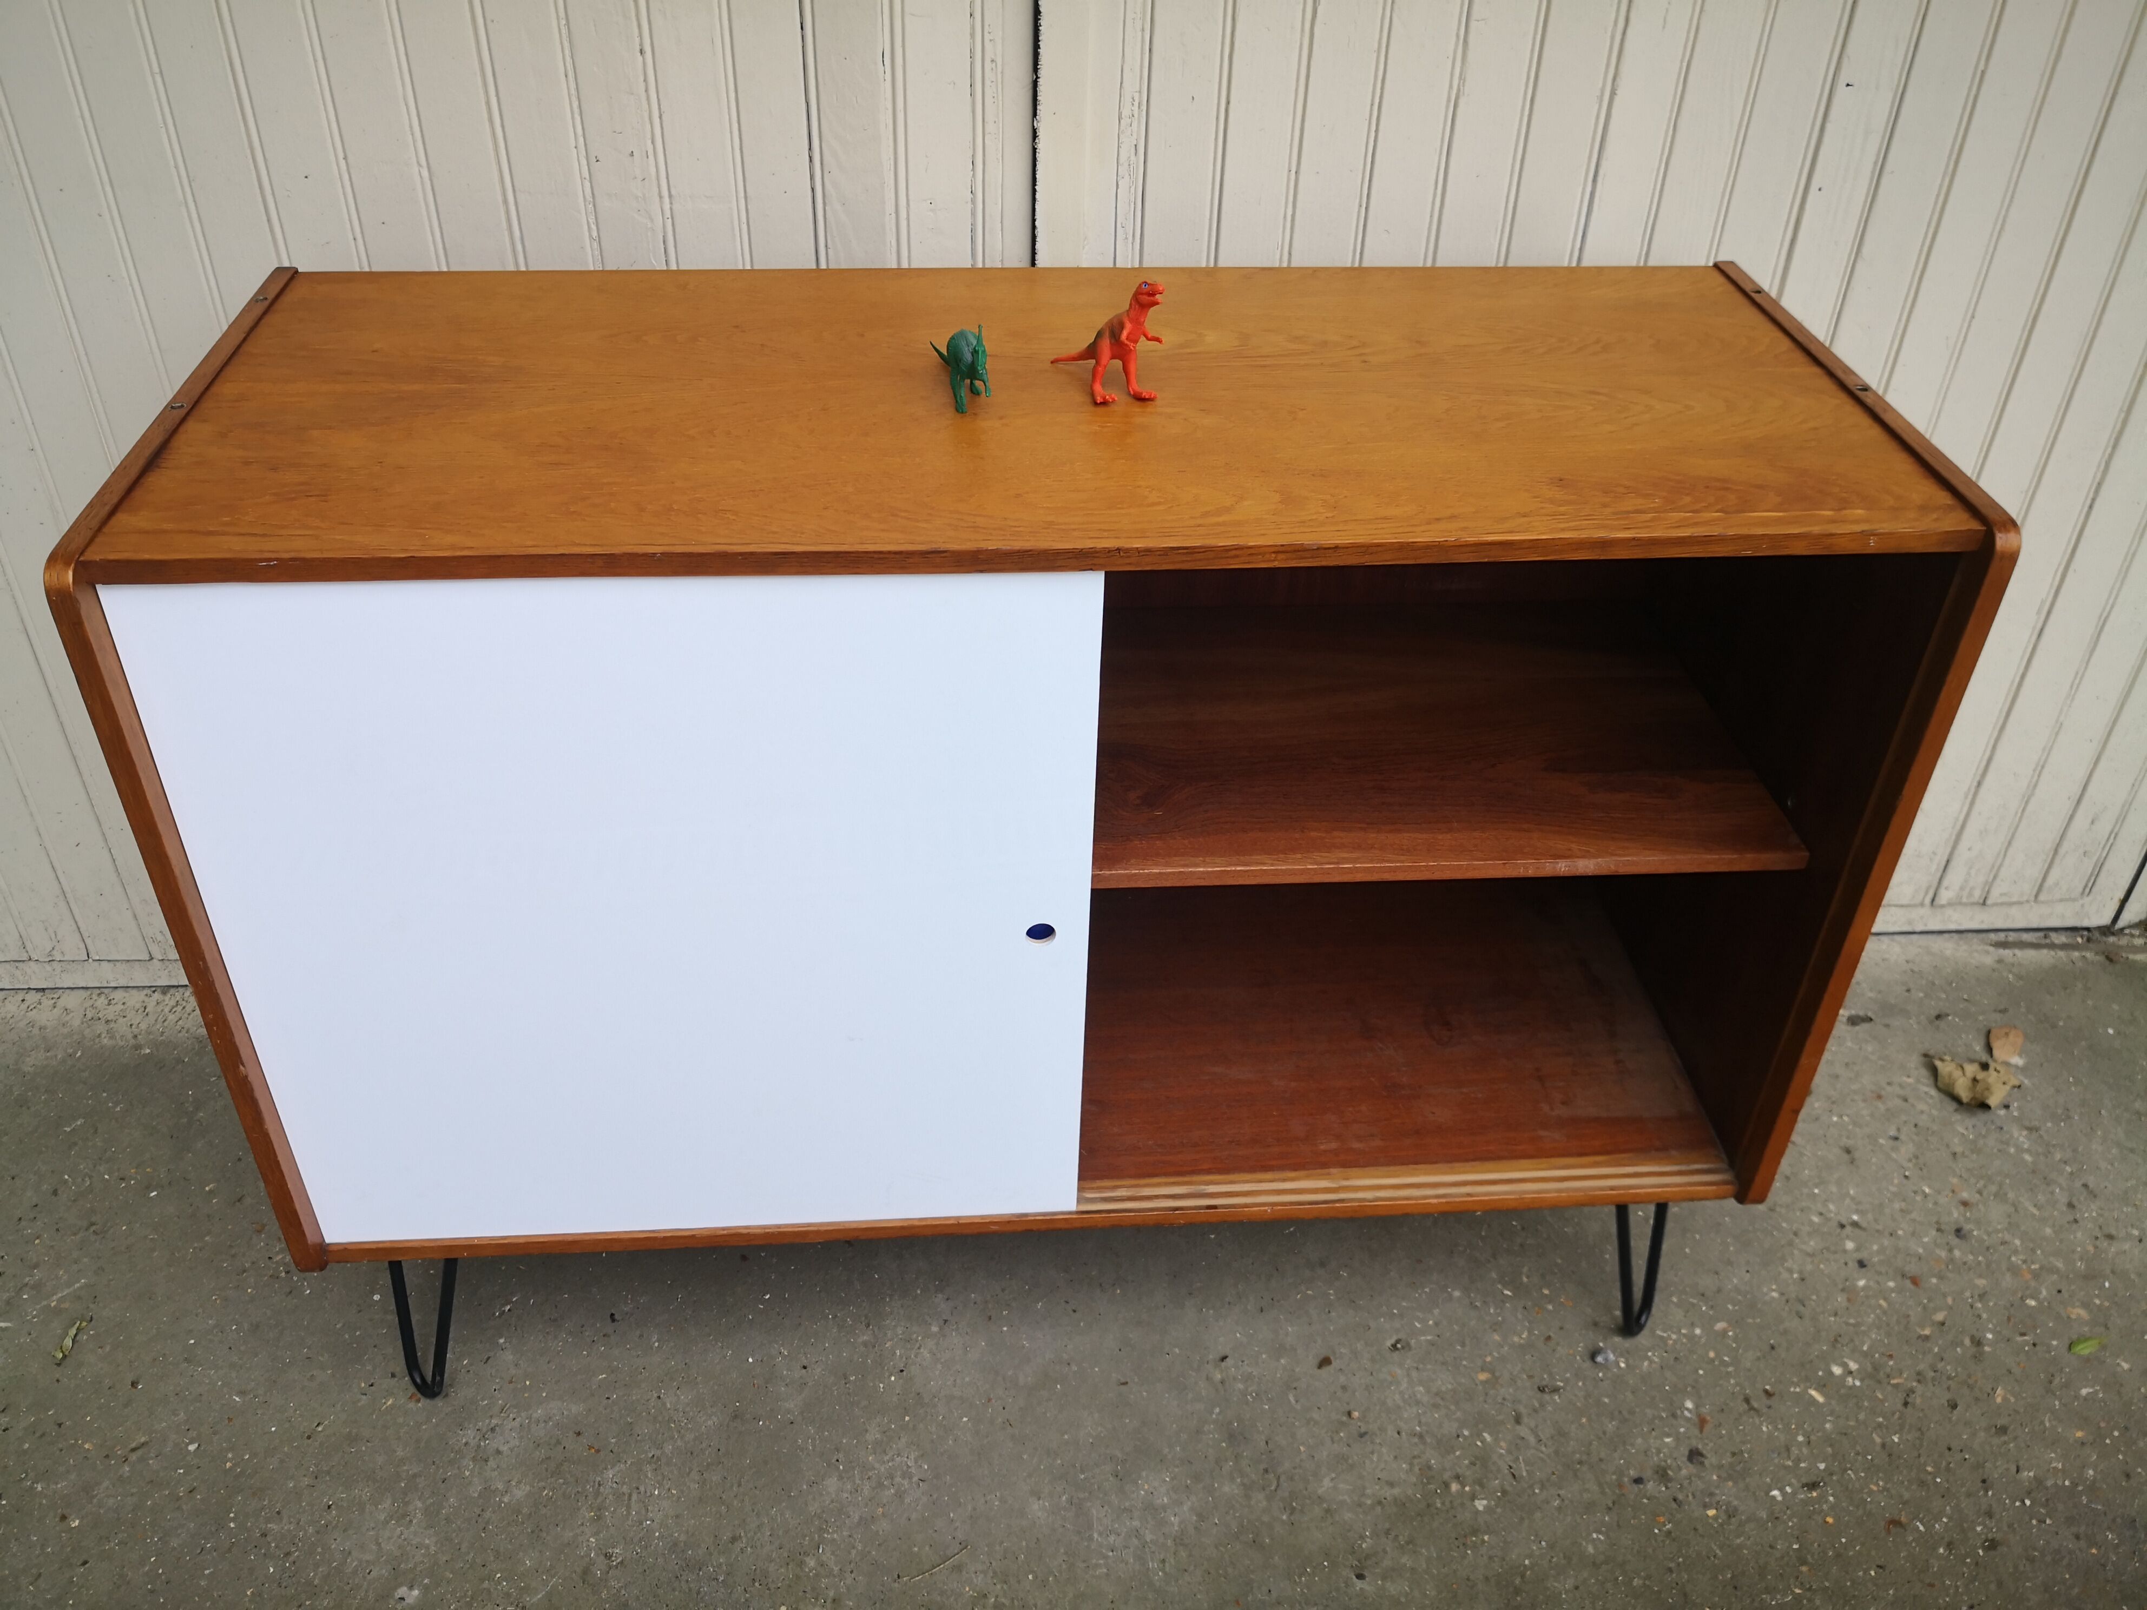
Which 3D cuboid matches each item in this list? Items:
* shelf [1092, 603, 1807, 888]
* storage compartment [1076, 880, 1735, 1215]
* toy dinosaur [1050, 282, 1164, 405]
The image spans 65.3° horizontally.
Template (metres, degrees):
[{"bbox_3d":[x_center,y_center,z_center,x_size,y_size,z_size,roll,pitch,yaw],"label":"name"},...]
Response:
[{"bbox_3d":[0.251,-0.149,1.207,0.511,0.253,0.369,-2,38,-4],"label":"shelf"},{"bbox_3d":[0.245,0.078,1.362,0.511,0.253,0.406,-2,38,-4],"label":"storage compartment"},{"bbox_3d":[0.019,-0.319,1.129,0.095,0.080,0.040,32,47,32],"label":"toy dinosaur"}]

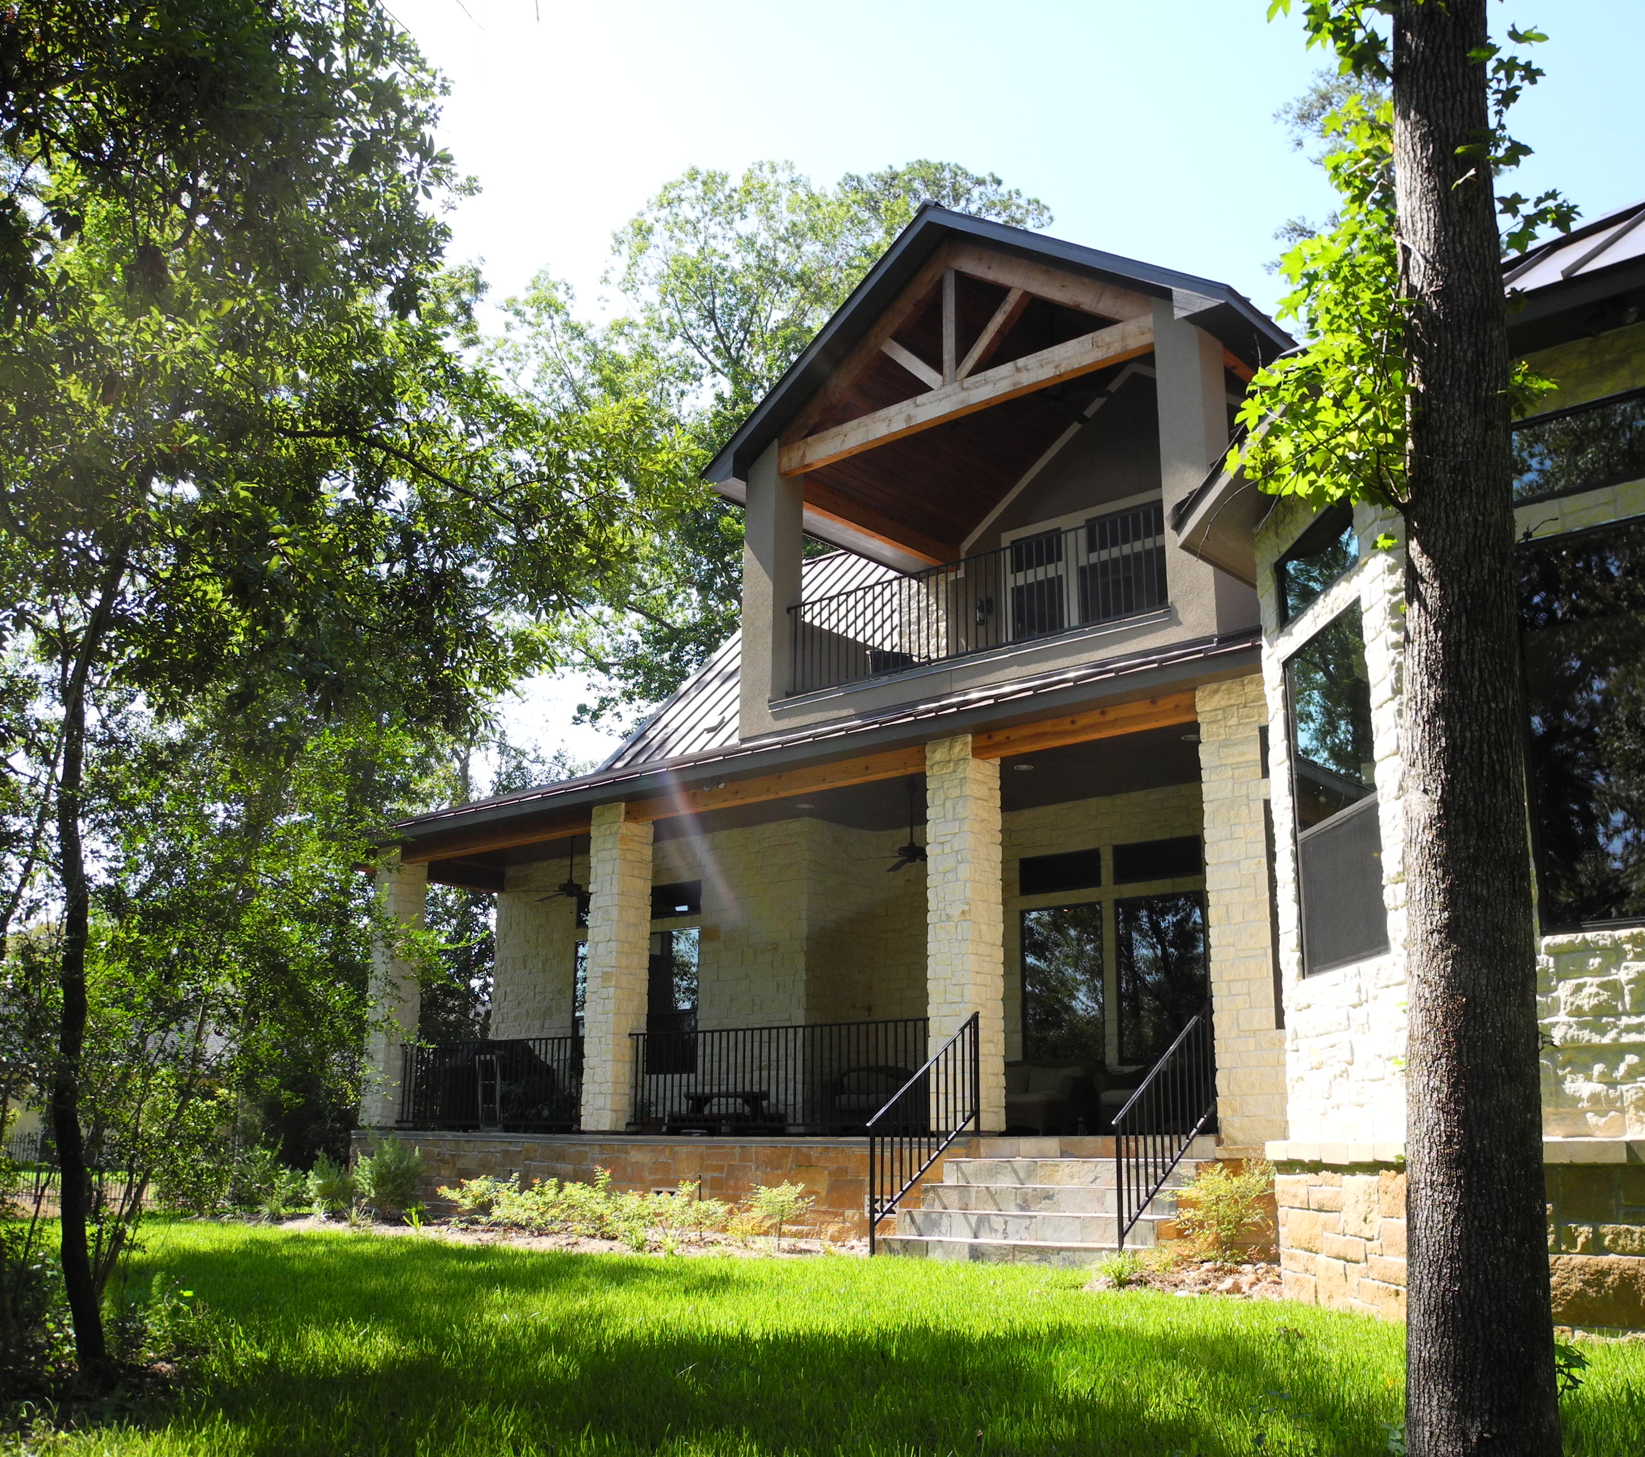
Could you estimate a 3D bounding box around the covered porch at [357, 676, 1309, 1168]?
[{"bbox_3d":[-0.021,2.442,15.754,11.130,3.349,3.413,-12,-20,39],"label":"covered porch"}]

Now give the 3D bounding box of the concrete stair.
[{"bbox_3d":[1.577,3.288,11.046,2.184,0.840,1.123,-12,-20,39],"label":"concrete stair"}]

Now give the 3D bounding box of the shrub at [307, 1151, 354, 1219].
[{"bbox_3d":[-5.320,4.925,17.055,0.546,0.714,0.525,-12,-20,39],"label":"shrub"}]

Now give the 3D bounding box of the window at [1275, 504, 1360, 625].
[{"bbox_3d":[2.530,-0.836,8.088,0.126,0.362,1.013,2,-15,-4],"label":"window"}]

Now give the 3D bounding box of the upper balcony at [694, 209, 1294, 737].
[{"bbox_3d":[2.093,-2.150,14.991,5.565,4.673,3.675,-12,-20,39],"label":"upper balcony"}]

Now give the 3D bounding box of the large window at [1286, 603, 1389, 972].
[{"bbox_3d":[2.519,0.324,7.771,0.126,1.680,0.992,2,-15,-4],"label":"large window"}]

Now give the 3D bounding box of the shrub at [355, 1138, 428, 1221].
[{"bbox_3d":[-4.446,4.625,16.152,0.714,0.819,0.693,-12,-20,39],"label":"shrub"}]

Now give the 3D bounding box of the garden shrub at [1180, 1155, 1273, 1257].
[{"bbox_3d":[2.638,3.123,10.249,0.609,0.651,0.588,-12,-20,39],"label":"garden shrub"}]

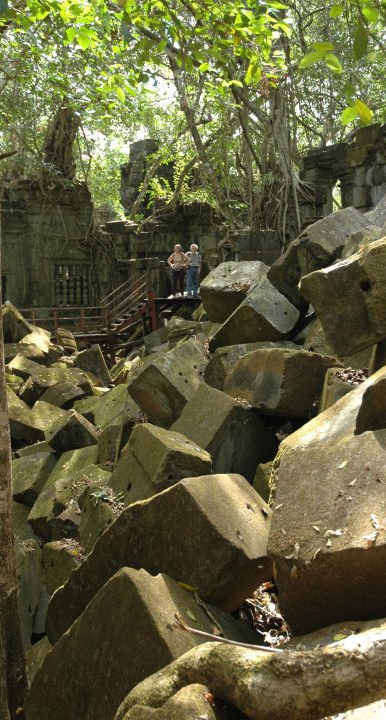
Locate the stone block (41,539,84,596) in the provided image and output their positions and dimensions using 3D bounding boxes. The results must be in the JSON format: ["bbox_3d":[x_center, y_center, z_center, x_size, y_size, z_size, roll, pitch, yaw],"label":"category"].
[{"bbox_3d":[-1.056,1.793,7.800,0.420,0.460,0.450,7,11,11],"label":"stone block"}]

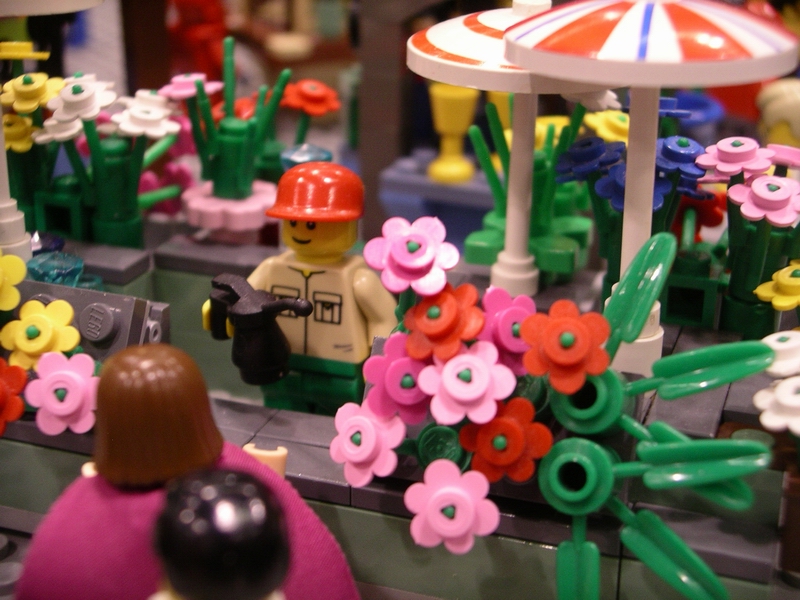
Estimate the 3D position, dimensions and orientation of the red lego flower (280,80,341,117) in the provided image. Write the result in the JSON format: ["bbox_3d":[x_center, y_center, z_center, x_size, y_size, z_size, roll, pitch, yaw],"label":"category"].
[{"bbox_3d":[-0.015,-0.034,0.242,0.010,0.002,0.010,12,33,-8],"label":"red lego flower"}]

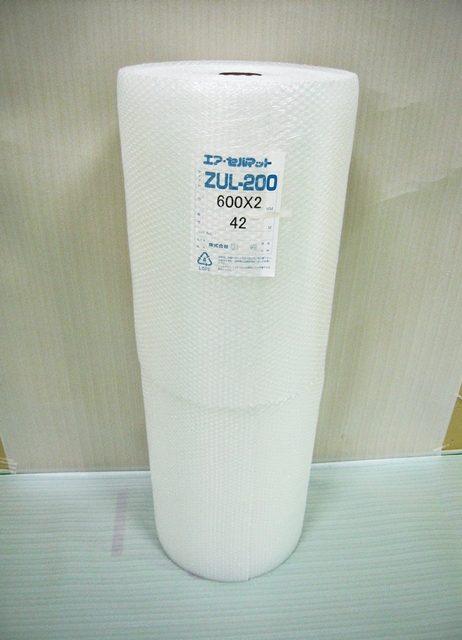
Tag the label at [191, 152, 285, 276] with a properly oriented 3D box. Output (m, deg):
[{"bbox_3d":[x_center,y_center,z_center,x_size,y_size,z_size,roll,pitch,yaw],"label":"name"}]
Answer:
[{"bbox_3d":[0.011,-0.175,0.851,0.146,0.211,0.012,3,31,-2],"label":"label"}]

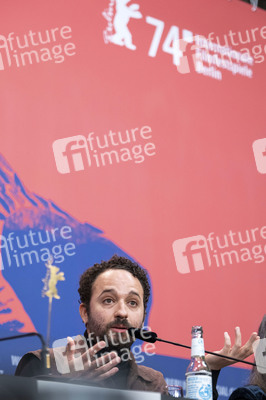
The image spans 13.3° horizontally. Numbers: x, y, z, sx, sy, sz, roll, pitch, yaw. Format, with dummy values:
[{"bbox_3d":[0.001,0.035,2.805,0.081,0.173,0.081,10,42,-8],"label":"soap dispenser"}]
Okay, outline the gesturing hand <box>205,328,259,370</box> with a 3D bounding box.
[{"bbox_3d":[0.253,0.379,2.920,0.150,0.110,0.090,-4,-19,10],"label":"gesturing hand"}]

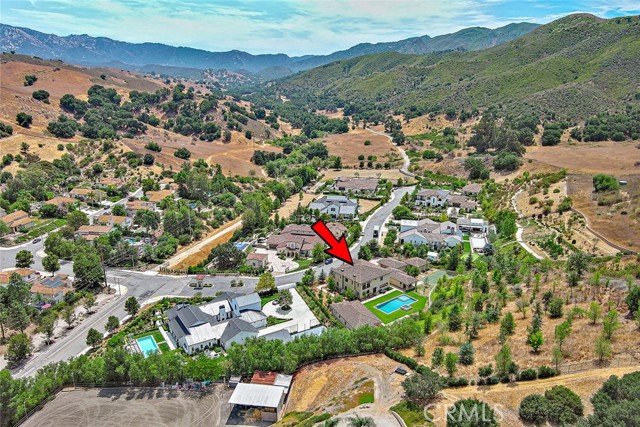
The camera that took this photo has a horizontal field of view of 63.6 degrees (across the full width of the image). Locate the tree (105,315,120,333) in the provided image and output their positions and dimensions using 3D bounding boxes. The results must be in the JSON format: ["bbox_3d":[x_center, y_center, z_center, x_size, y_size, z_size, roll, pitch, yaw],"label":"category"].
[{"bbox_3d":[-64.360,34.120,159.920,4.810,5.240,4.810,0,17,0],"label":"tree"}]

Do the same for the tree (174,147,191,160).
[{"bbox_3d":[-112.010,-48.880,420.000,12.380,9.800,12.010,0,16,0],"label":"tree"}]

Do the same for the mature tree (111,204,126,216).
[{"bbox_3d":[-112.630,-1.680,288.190,8.500,6.350,8.240,0,16,0],"label":"mature tree"}]

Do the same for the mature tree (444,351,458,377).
[{"bbox_3d":[33.047,37.801,128.784,2.874,7.063,2.874,0,17,0],"label":"mature tree"}]

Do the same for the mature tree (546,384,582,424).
[{"bbox_3d":[52.611,40.996,111.072,7.402,7.522,7.402,0,17,0],"label":"mature tree"}]

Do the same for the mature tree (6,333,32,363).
[{"bbox_3d":[-87.464,38.949,149.902,6.741,8.281,6.741,0,17,0],"label":"mature tree"}]

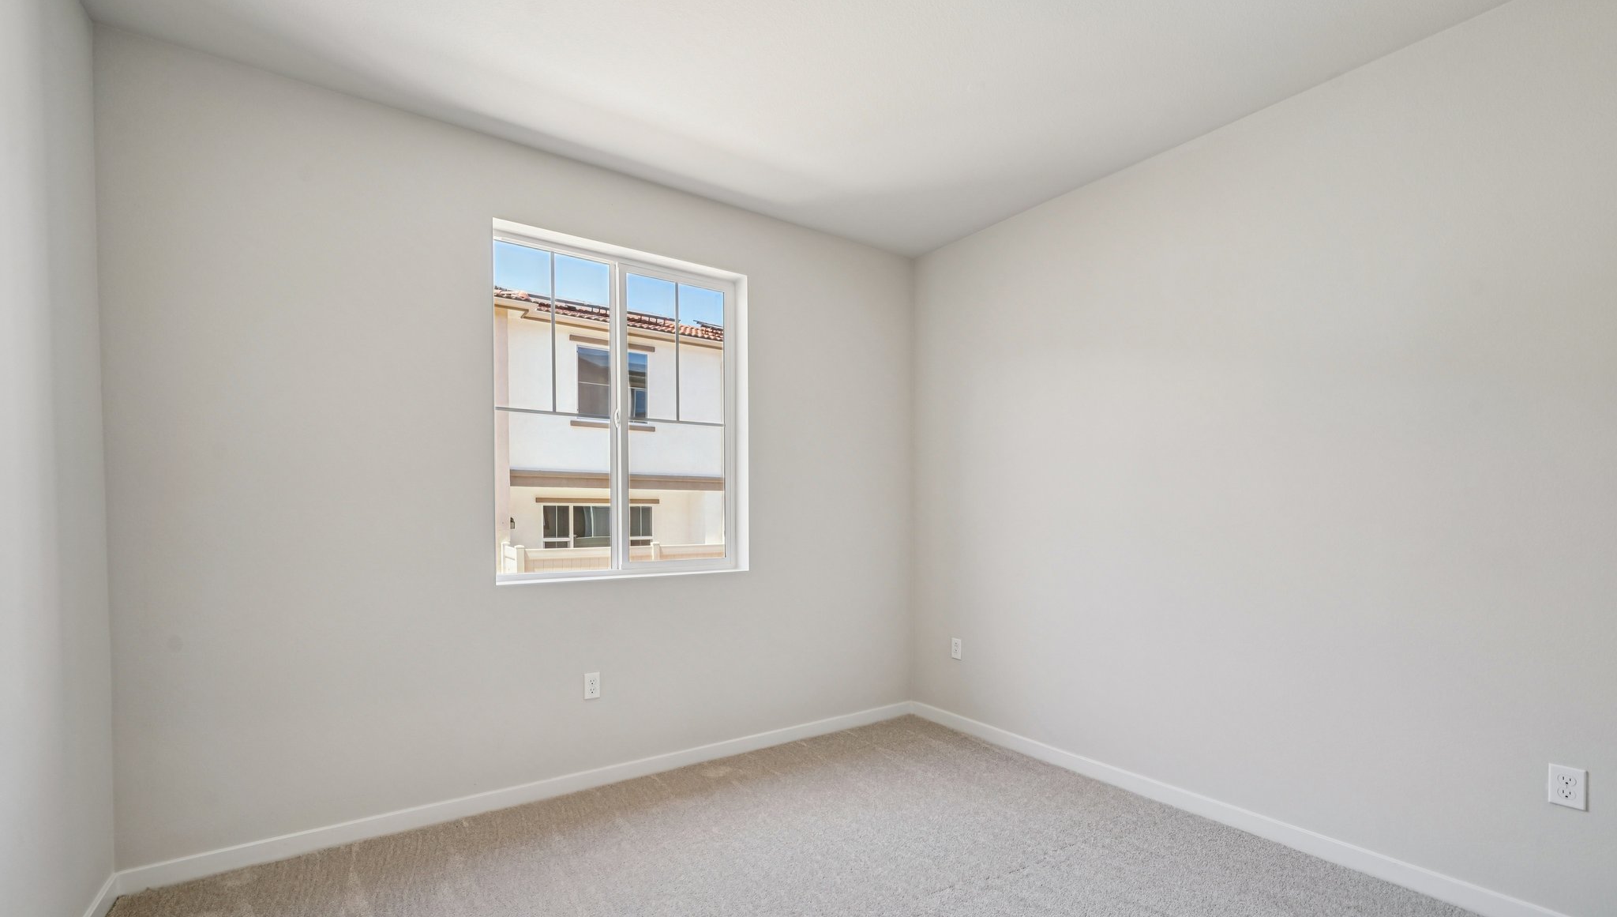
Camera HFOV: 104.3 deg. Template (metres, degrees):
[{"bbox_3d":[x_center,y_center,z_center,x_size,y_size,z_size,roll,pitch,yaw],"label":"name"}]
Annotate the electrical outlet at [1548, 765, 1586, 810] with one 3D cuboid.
[{"bbox_3d":[2.193,0.951,1.815,0.009,0.114,0.070,0,-1,-35],"label":"electrical outlet"}]

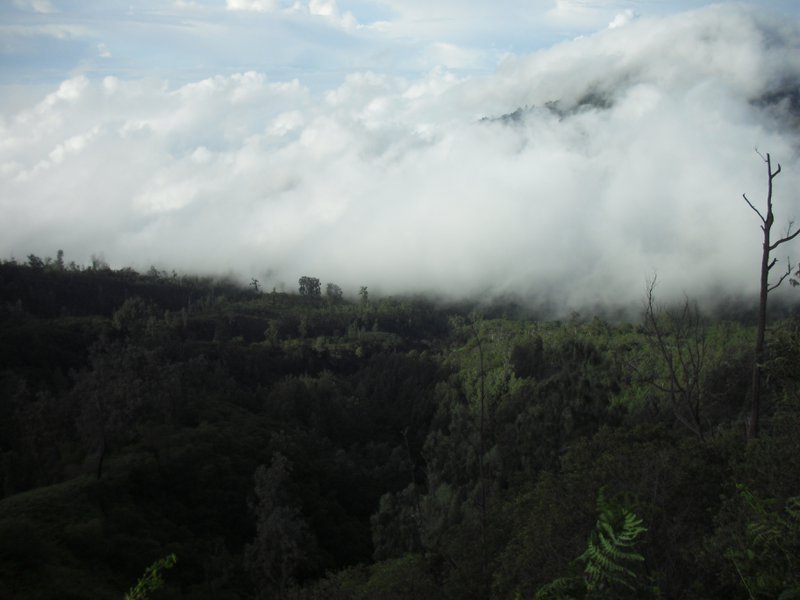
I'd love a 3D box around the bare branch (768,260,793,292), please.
[{"bbox_3d":[13.865,-0.875,32.000,0.820,1.160,0.450,2,4,23],"label":"bare branch"}]

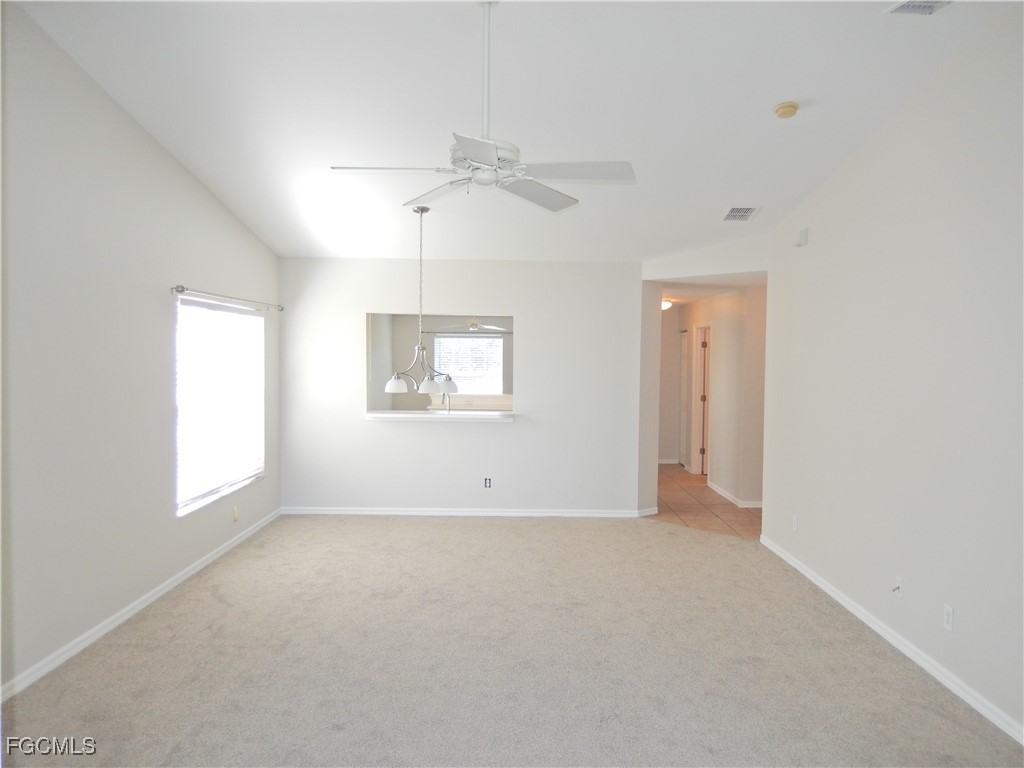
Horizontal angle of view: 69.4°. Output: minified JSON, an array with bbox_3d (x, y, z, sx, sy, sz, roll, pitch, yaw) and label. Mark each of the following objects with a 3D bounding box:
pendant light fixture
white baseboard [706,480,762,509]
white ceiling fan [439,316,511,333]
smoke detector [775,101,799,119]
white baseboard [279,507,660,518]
[{"bbox_3d":[-0.739,-0.676,6.002,0.600,1.516,0.590,1,2,0],"label":"pendant light fixture"},{"bbox_3d":[2.620,1.294,8.743,0.259,0.072,1.391,1,2,0],"label":"white baseboard"},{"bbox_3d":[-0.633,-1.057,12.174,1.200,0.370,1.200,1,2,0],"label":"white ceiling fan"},{"bbox_3d":[1.580,-1.567,4.246,0.140,0.050,0.140,1,-7,0],"label":"smoke detector"},{"bbox_3d":[-0.512,1.310,7.522,3.683,0.070,0.020,1,2,0],"label":"white baseboard"}]

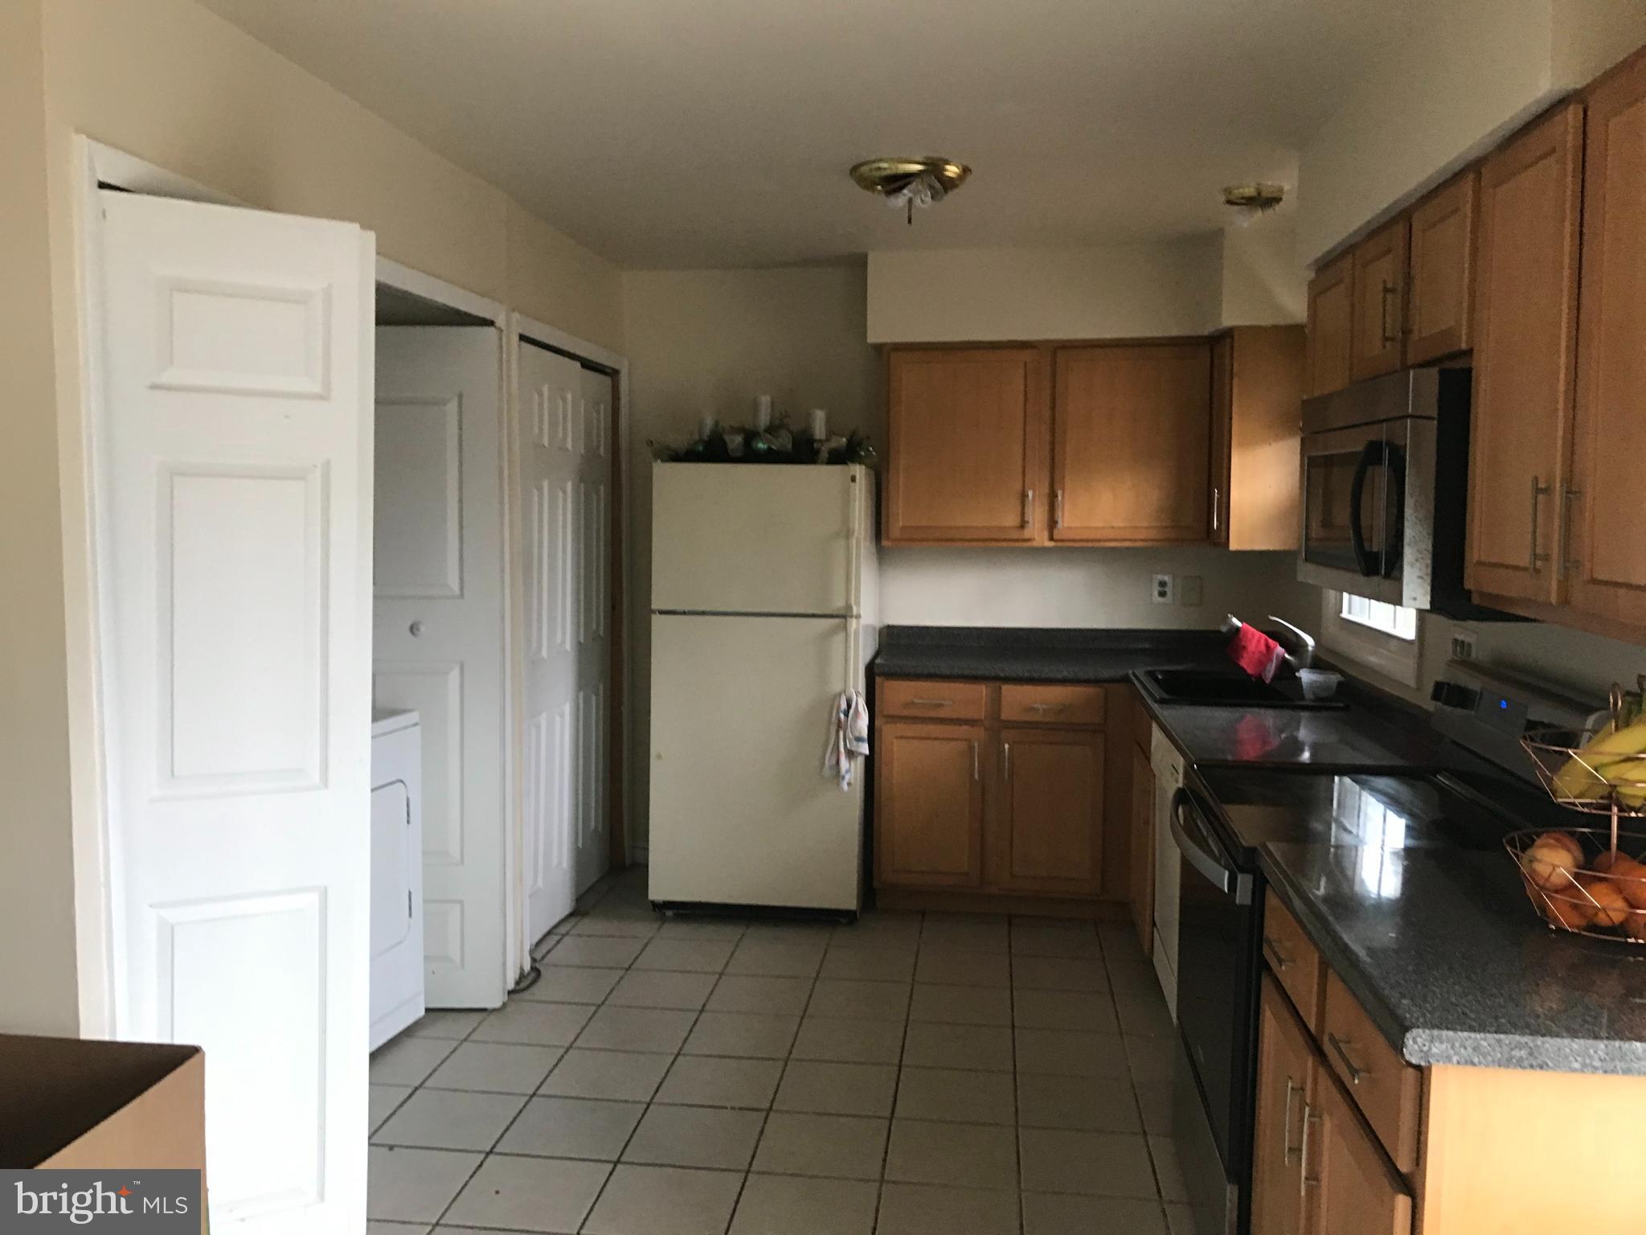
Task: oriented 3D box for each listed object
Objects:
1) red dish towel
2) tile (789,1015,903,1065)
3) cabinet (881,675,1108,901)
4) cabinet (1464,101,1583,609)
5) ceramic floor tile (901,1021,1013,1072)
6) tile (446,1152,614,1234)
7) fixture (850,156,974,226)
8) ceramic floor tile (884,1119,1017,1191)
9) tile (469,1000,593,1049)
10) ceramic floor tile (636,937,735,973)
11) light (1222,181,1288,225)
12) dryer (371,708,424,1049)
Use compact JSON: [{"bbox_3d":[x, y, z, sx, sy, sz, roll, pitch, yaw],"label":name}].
[{"bbox_3d":[1.394,0.120,4.264,0.180,0.195,0.090,1,5,7],"label":"red dish towel"},{"bbox_3d":[0.077,1.200,3.763,0.300,0.012,0.300,1,5,7],"label":"tile"},{"bbox_3d":[0.661,0.633,5.056,0.875,0.875,0.600,1,5,7],"label":"cabinet"},{"bbox_3d":[1.255,-0.388,2.093,0.310,0.720,0.400,1,5,7],"label":"cabinet"},{"bbox_3d":[0.381,1.202,3.724,0.302,0.010,0.302,1,5,7],"label":"ceramic floor tile"},{"bbox_3d":[-0.642,1.269,2.928,0.302,0.010,0.302,1,5,7],"label":"tile"},{"bbox_3d":[0.243,-1.173,3.681,0.334,0.166,0.334,1,5,7],"label":"fixture"},{"bbox_3d":[0.304,1.253,3.105,0.300,0.012,0.300,1,5,7],"label":"ceramic floor tile"},{"bbox_3d":[-0.832,1.177,3.856,0.300,0.012,0.300,1,5,7],"label":"tile"},{"bbox_3d":[-0.463,1.148,4.502,0.304,0.010,0.304,1,5,7],"label":"ceramic floor tile"},{"bbox_3d":[1.273,-1.210,3.953,0.185,0.095,0.185,1,5,7],"label":"light"},{"bbox_3d":[-1.601,0.699,3.665,0.700,1.000,0.690,2,5,14],"label":"dryer"}]

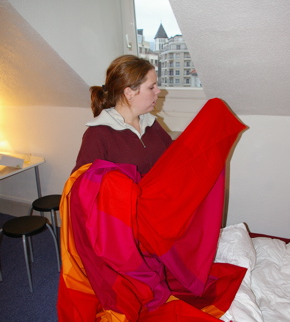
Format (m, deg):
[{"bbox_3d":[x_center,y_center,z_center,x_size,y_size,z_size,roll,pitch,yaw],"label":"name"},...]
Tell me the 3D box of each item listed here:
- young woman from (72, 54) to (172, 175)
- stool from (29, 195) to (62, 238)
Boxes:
[{"bbox_3d":[-0.030,0.374,1.448,0.540,1.630,0.460,-14,20,-42],"label":"young woman"},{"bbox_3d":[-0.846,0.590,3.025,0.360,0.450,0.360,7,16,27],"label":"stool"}]

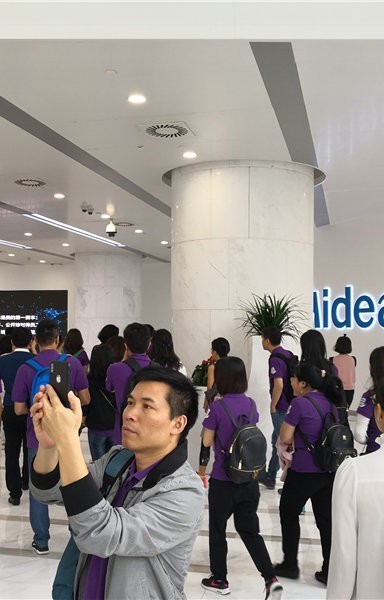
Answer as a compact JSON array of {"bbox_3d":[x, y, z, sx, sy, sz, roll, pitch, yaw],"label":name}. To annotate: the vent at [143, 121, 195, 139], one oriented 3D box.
[{"bbox_3d":[-0.274,-1.860,6.829,0.480,0.040,0.480,-1,-3,14],"label":"vent"}]

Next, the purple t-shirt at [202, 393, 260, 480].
[{"bbox_3d":[0.250,0.866,3.945,0.400,0.550,0.260,1,-3,-29],"label":"purple t-shirt"}]

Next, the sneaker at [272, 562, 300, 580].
[{"bbox_3d":[0.637,1.842,4.292,0.250,0.105,0.095,-1,-3,30],"label":"sneaker"}]

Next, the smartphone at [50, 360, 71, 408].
[{"bbox_3d":[-0.311,0.218,1.482,0.074,0.148,0.010,-2,-3,40],"label":"smartphone"}]

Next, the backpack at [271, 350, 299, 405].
[{"bbox_3d":[1.020,0.805,6.400,0.220,0.480,0.310,-2,-3,37],"label":"backpack"}]

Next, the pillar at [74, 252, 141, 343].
[{"bbox_3d":[-2.476,0.600,18.492,1.980,3.866,1.980,0,-3,0],"label":"pillar"}]

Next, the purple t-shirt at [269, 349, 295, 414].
[{"bbox_3d":[0.965,0.854,6.618,0.290,0.680,0.460,-2,-3,32],"label":"purple t-shirt"}]

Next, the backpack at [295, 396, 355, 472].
[{"bbox_3d":[0.925,0.886,4.050,0.290,0.430,0.200,2,-3,-37],"label":"backpack"}]

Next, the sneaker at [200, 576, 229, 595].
[{"bbox_3d":[0.138,1.818,4.080,0.095,0.100,0.250,2,-3,-41],"label":"sneaker"}]

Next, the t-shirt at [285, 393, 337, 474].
[{"bbox_3d":[0.818,0.892,4.234,0.410,0.550,0.270,2,-3,-42],"label":"t-shirt"}]

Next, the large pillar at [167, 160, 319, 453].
[{"bbox_3d":[0.741,0.152,9.222,2.090,3.850,2.090,0,-2,5],"label":"large pillar"}]

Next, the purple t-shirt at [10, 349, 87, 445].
[{"bbox_3d":[-1.077,0.750,4.750,0.560,0.740,0.300,0,-2,-7],"label":"purple t-shirt"}]

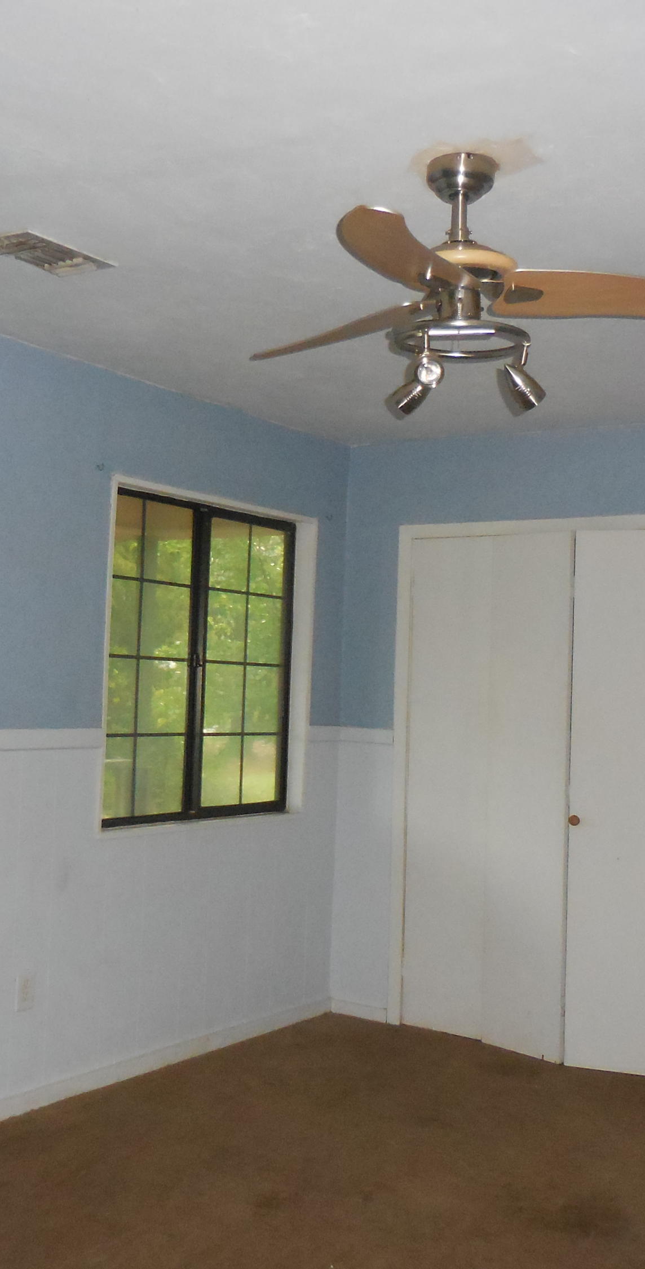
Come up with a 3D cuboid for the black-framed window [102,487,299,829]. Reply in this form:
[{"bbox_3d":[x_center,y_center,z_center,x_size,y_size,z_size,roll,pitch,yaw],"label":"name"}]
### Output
[{"bbox_3d":[-0.458,0.107,4.681,0.090,1.200,1.110,0,-3,36],"label":"black-framed window"}]

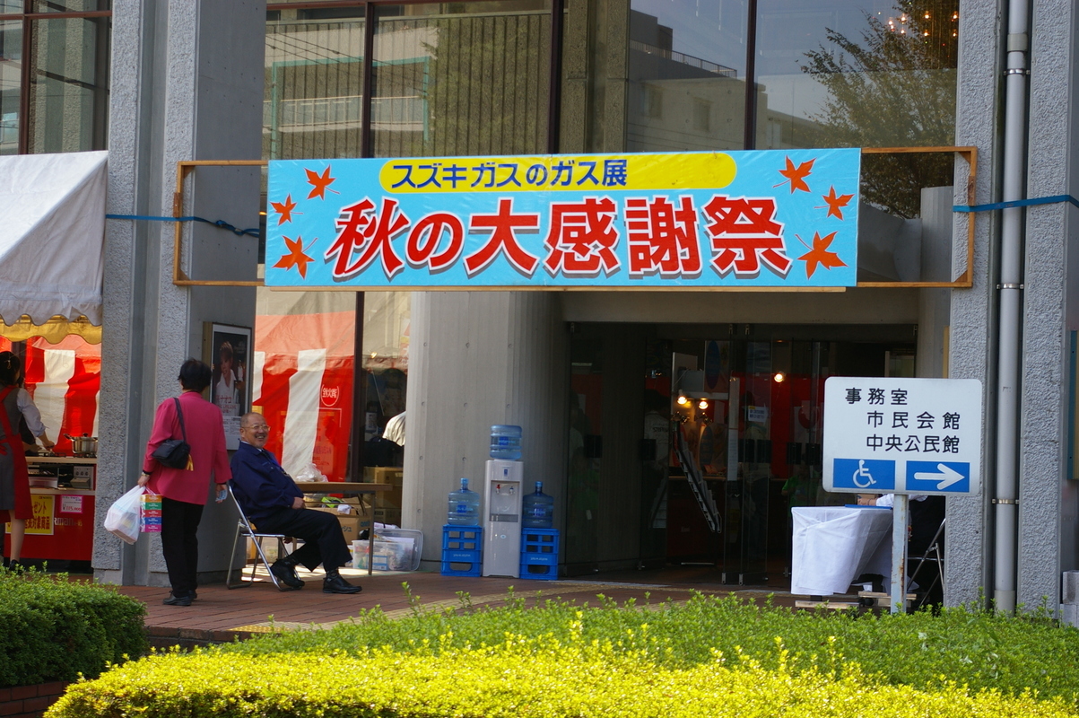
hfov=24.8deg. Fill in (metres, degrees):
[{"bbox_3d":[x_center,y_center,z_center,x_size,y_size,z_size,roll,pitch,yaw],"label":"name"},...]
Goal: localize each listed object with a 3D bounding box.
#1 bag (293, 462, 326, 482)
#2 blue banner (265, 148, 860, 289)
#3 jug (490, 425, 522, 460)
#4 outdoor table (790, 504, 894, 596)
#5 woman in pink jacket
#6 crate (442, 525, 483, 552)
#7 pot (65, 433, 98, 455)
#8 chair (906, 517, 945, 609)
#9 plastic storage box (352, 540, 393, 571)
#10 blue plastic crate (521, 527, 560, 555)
[{"bbox_3d":[-1.872,0.929,20.100,0.280,0.165,0.220,2,-2,0],"label":"bag"},{"bbox_3d":[0.069,-0.927,16.479,4.232,0.890,0.050,1,-3,21],"label":"blue banner"},{"bbox_3d":[-0.282,0.721,20.622,0.265,0.350,0.265,2,-3,0],"label":"jug"},{"bbox_3d":[2.246,1.401,17.201,0.480,0.700,1.800,1,-3,21],"label":"outdoor table"},{"bbox_3d":[-2.301,0.798,15.950,0.520,1.570,0.350,3,-2,-27],"label":"woman in pink jacket"},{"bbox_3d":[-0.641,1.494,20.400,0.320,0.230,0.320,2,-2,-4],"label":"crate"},{"bbox_3d":[-3.474,0.649,18.800,0.320,0.165,0.210,2,-2,-6],"label":"pot"},{"bbox_3d":[2.713,1.388,17.000,0.480,0.770,0.450,1,-2,24],"label":"chair"},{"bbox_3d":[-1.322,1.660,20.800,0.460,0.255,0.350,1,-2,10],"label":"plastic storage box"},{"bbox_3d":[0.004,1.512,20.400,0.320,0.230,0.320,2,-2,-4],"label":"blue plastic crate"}]

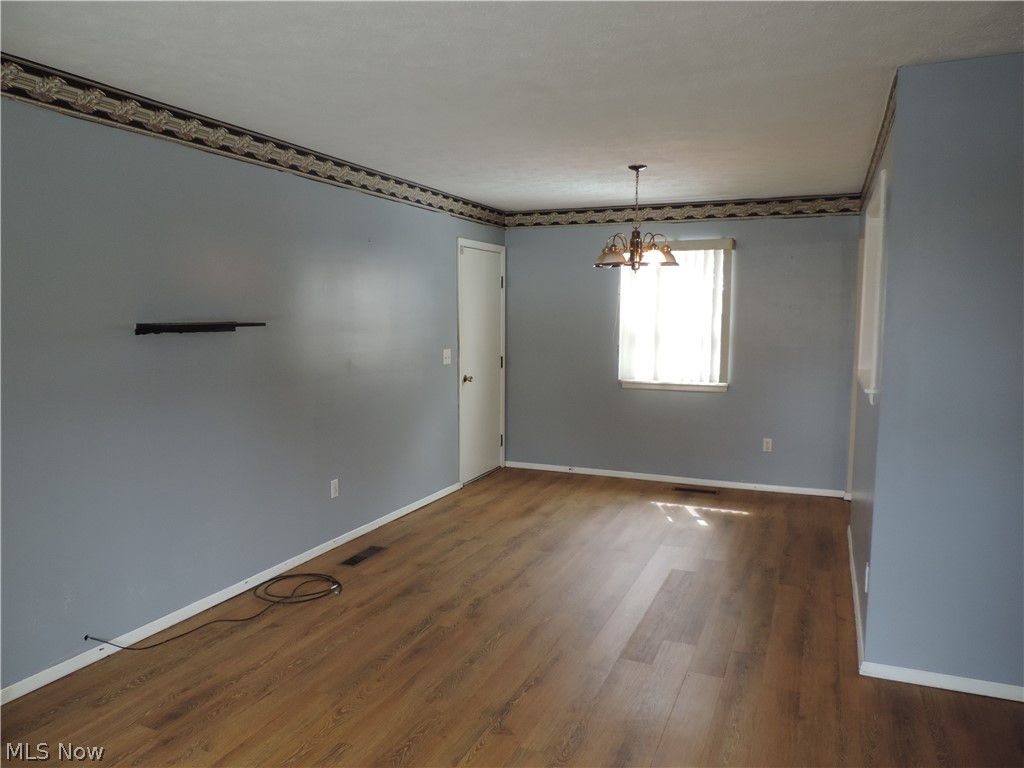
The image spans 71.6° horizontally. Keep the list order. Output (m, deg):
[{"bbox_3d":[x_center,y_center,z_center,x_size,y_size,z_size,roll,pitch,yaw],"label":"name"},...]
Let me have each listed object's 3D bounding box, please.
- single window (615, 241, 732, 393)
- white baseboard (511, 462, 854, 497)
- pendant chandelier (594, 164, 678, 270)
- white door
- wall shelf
[{"bbox_3d":[1.393,-0.588,6.132,0.945,1.295,0.100,3,6,24],"label":"single window"},{"bbox_3d":[1.316,0.844,6.340,3.000,0.060,0.018,3,6,24],"label":"white baseboard"},{"bbox_3d":[0.812,-1.066,4.638,0.590,0.680,0.590,3,6,24],"label":"pendant chandelier"},{"bbox_3d":[-0.263,-0.204,6.424,0.100,2.120,0.945,3,6,24],"label":"white door"},{"bbox_3d":[-1.475,-0.275,3.468,0.120,0.052,0.720,3,6,24],"label":"wall shelf"}]

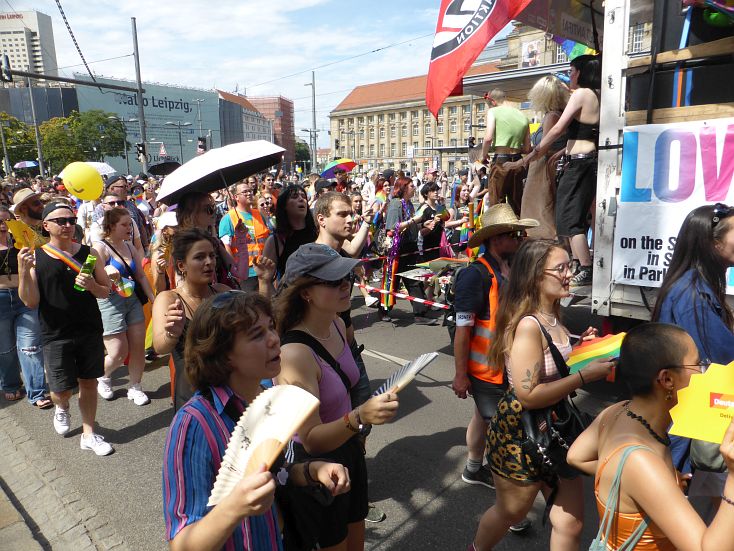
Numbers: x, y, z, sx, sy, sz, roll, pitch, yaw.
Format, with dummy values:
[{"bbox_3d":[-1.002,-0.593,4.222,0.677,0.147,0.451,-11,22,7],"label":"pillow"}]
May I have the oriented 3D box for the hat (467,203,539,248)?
[{"bbox_3d":[0.729,-0.269,2.740,0.385,0.160,0.330,-12,6,24],"label":"hat"}]

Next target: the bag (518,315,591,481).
[{"bbox_3d":[0.809,0.525,2.173,0.310,0.670,0.200,-3,12,-10],"label":"bag"}]

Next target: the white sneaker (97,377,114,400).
[{"bbox_3d":[-2.401,1.034,4.659,0.095,0.110,0.265,-11,16,-42],"label":"white sneaker"}]

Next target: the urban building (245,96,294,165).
[{"bbox_3d":[-42.495,-59.021,218.882,19.000,31.000,20.000,1,12,9],"label":"urban building"}]

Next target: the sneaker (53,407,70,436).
[{"bbox_3d":[-2.387,1.130,3.963,0.105,0.115,0.290,-8,13,-33],"label":"sneaker"}]

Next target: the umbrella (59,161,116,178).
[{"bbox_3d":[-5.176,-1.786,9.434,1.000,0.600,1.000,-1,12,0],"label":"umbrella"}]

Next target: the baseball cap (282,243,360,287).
[{"bbox_3d":[-0.171,-0.040,1.871,0.270,0.150,0.190,6,13,27],"label":"baseball cap"}]

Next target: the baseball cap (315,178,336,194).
[{"bbox_3d":[-0.512,-1.085,6.209,0.270,0.140,0.190,4,13,20],"label":"baseball cap"}]

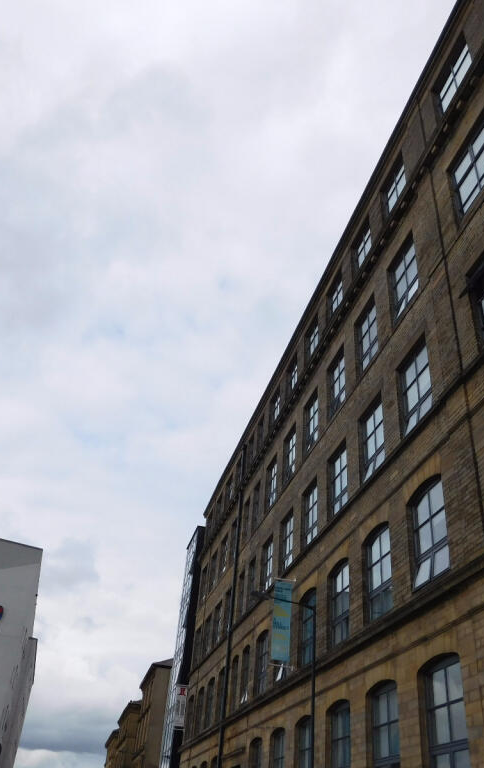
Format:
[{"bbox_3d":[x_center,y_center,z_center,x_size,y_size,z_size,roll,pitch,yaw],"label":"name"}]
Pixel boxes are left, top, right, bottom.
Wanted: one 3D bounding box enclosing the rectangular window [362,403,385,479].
[{"bbox_3d":[3.826,1.605,19.628,0.200,2.006,1.680,11,-35,-9],"label":"rectangular window"}]

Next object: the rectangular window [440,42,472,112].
[{"bbox_3d":[5.950,-8.410,19.021,0.200,1.632,1.714,11,-35,-9],"label":"rectangular window"}]

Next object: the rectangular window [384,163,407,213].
[{"bbox_3d":[5.174,-6.643,22.689,0.180,1.435,1.575,11,-35,-9],"label":"rectangular window"}]

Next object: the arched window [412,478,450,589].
[{"bbox_3d":[4.309,3.362,15.416,0.180,2.163,1.680,11,-35,-9],"label":"arched window"}]

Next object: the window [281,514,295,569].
[{"bbox_3d":[1.864,6.132,26.381,0.200,2.006,1.680,11,-35,-9],"label":"window"}]

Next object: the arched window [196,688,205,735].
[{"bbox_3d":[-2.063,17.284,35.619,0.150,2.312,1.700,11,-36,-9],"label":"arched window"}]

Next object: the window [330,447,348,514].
[{"bbox_3d":[3.180,3.096,21.851,0.200,2.006,1.680,11,-35,-9],"label":"window"}]

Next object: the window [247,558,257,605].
[{"bbox_3d":[0.563,9.168,31.339,0.180,2.100,1.330,11,-35,-9],"label":"window"}]

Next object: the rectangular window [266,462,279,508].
[{"bbox_3d":[1.484,4.523,30.950,0.200,2.040,1.714,11,-35,-9],"label":"rectangular window"}]

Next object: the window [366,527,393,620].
[{"bbox_3d":[3.536,4.793,17.322,0.200,2.006,1.680,11,-35,-9],"label":"window"}]

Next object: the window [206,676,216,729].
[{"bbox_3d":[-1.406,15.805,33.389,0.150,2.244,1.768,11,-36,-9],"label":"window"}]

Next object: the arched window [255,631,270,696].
[{"bbox_3d":[0.898,11.019,26.890,0.180,2.254,1.820,11,-35,-9],"label":"arched window"}]

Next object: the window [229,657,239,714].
[{"bbox_3d":[-0.254,13.635,30.849,0.180,2.240,1.365,11,-35,-9],"label":"window"}]

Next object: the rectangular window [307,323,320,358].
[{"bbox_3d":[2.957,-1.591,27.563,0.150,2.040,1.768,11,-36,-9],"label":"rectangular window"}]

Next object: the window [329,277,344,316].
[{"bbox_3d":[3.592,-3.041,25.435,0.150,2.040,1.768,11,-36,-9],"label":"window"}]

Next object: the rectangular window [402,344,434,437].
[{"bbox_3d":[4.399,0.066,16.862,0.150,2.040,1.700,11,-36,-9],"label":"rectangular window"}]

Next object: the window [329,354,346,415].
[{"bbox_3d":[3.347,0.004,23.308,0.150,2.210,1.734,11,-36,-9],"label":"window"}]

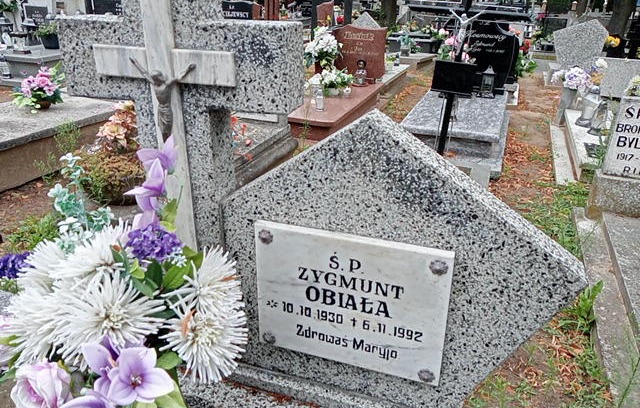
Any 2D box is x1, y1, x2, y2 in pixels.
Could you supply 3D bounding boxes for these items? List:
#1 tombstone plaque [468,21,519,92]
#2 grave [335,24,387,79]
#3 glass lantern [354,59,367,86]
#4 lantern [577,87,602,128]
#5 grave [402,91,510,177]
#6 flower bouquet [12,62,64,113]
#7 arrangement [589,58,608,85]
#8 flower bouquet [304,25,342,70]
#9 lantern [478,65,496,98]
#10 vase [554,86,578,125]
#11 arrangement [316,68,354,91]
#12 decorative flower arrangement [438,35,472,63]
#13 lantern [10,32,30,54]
[{"bbox_3d":[1.790,-1.632,5.680,0.618,0.762,0.113,10,24,18],"label":"tombstone plaque"},{"bbox_3d":[0.479,-1.836,6.248,0.649,0.618,0.113,10,24,18],"label":"grave"},{"bbox_3d":[0.492,-1.553,6.114,0.124,0.276,0.124,10,24,18],"label":"glass lantern"},{"bbox_3d":[2.611,-0.941,4.993,0.175,0.356,0.175,10,24,18],"label":"lantern"},{"bbox_3d":[1.385,-0.828,5.185,0.950,0.273,2.262,8,25,18],"label":"grave"},{"bbox_3d":[-2.572,-1.063,4.737,0.440,0.420,0.380,8,25,18],"label":"flower bouquet"},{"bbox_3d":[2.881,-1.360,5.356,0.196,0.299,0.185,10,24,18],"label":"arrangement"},{"bbox_3d":[0.041,-1.846,6.176,0.460,0.516,0.414,8,25,18],"label":"flower bouquet"},{"bbox_3d":[1.806,-1.309,5.522,0.154,0.323,0.154,10,24,18],"label":"lantern"},{"bbox_3d":[2.508,-0.986,5.293,0.160,0.380,0.160,8,25,18],"label":"vase"},{"bbox_3d":[0.162,-1.331,5.615,0.381,0.243,0.288,10,24,18],"label":"arrangement"},{"bbox_3d":[1.482,-1.674,5.670,0.383,0.348,0.307,8,25,18],"label":"decorative flower arrangement"},{"bbox_3d":[-4.725,-2.550,8.142,0.240,0.320,0.240,8,25,18],"label":"lantern"}]

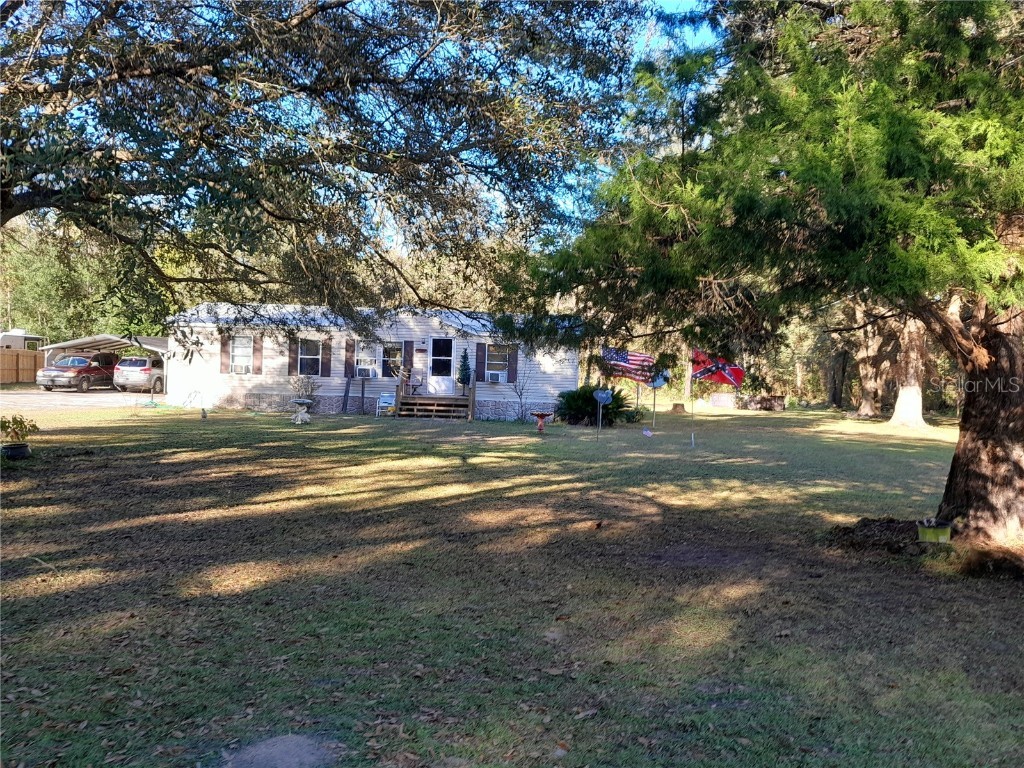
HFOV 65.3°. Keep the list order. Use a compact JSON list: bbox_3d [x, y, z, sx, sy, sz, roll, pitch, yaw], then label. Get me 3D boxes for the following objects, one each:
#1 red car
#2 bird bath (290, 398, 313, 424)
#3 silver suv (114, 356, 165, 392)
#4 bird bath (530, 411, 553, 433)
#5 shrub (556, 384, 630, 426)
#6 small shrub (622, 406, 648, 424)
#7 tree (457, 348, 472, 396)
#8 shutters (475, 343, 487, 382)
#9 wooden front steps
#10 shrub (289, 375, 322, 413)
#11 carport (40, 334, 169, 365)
[{"bbox_3d":[-20.079,-0.541,37.755,1.870,1.750,4.740,2,1,2],"label":"red car"},{"bbox_3d":[-5.972,0.779,22.695,0.640,0.700,0.640,2,1,0],"label":"bird bath"},{"bbox_3d":[-17.422,-0.400,39.305,1.850,1.700,4.850,2,1,2],"label":"silver suv"},{"bbox_3d":[0.870,1.105,23.295,0.620,0.620,0.620,2,1,0],"label":"bird bath"},{"bbox_3d":[2.827,0.705,27.489,2.550,1.380,2.400,2,1,0],"label":"shrub"},{"bbox_3d":[4.494,1.087,28.995,1.000,0.680,0.950,2,1,0],"label":"small shrub"},{"bbox_3d":[-1.658,-0.409,27.987,0.520,1.660,0.520,2,1,0],"label":"tree"},{"bbox_3d":[-1.097,-0.758,28.550,0.350,1.390,0.050,2,1,0],"label":"shutters"},{"bbox_3d":[-2.717,0.807,27.593,2.500,0.840,1.500,2,1,0],"label":"wooden front steps"},{"bbox_3d":[-7.220,0.360,27.990,1.120,1.300,1.050,2,1,0],"label":"shrub"},{"bbox_3d":[-18.583,-0.976,39.828,5.950,2.650,6.300,2,1,1],"label":"carport"}]

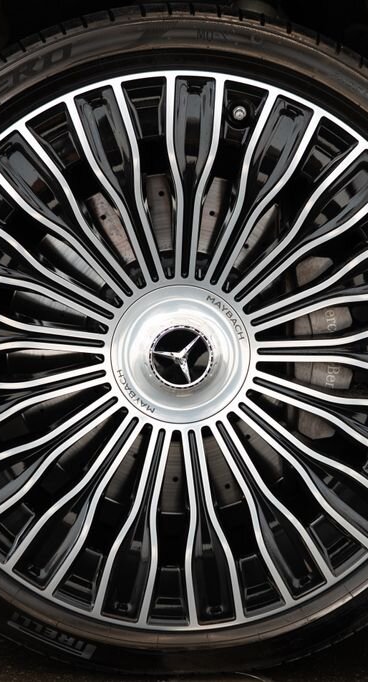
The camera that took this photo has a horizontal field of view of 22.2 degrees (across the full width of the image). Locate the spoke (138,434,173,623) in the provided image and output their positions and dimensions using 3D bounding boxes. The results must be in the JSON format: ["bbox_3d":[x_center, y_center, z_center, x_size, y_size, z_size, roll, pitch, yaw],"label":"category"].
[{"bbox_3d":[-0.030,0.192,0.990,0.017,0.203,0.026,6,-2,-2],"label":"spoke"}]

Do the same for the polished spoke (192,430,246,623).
[{"bbox_3d":[0.035,0.187,0.976,0.016,0.202,0.030,-14,-4,0],"label":"polished spoke"}]

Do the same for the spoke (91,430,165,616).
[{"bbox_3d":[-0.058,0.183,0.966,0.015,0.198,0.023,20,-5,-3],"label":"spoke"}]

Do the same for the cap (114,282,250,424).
[{"bbox_3d":[-0.003,0.016,0.971,0.146,0.146,0.030,1,6,-2],"label":"cap"}]

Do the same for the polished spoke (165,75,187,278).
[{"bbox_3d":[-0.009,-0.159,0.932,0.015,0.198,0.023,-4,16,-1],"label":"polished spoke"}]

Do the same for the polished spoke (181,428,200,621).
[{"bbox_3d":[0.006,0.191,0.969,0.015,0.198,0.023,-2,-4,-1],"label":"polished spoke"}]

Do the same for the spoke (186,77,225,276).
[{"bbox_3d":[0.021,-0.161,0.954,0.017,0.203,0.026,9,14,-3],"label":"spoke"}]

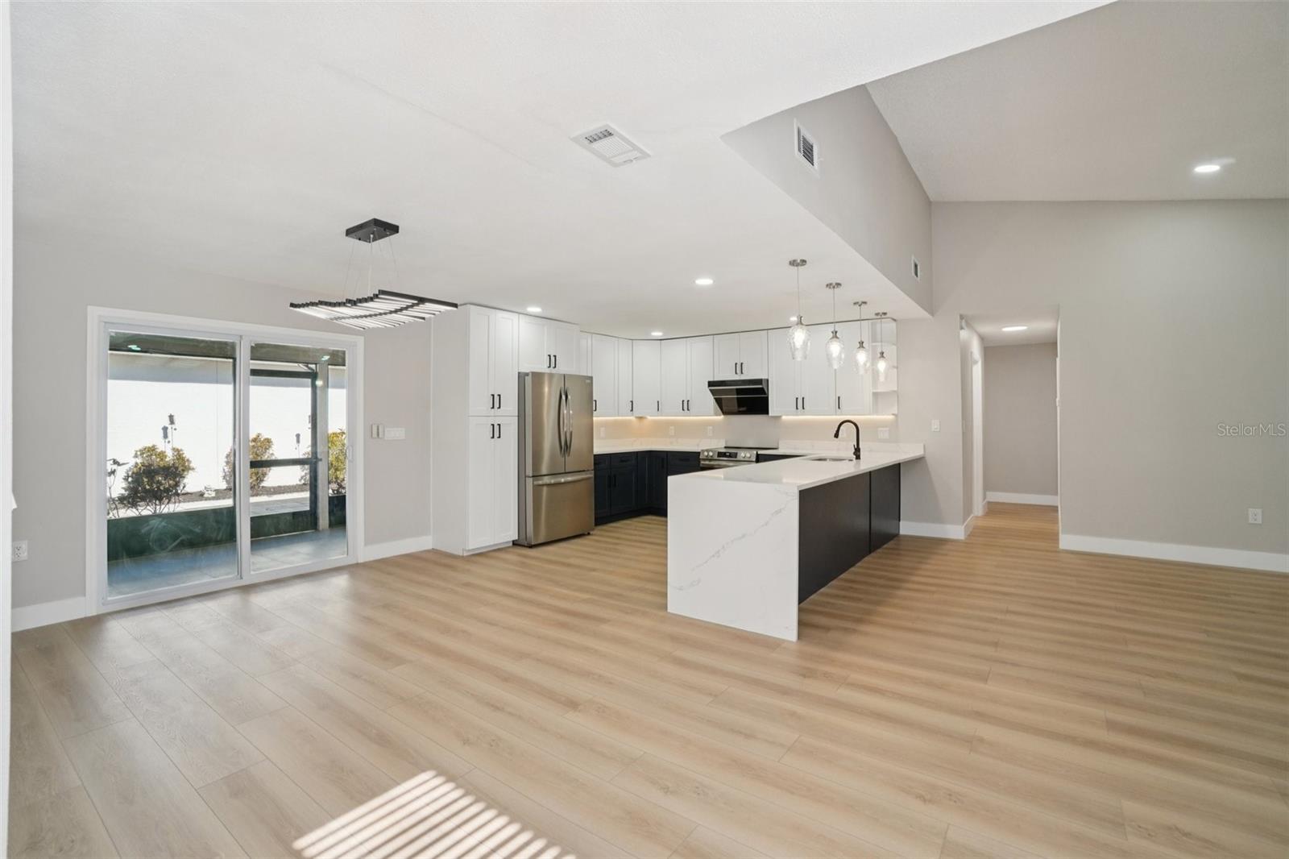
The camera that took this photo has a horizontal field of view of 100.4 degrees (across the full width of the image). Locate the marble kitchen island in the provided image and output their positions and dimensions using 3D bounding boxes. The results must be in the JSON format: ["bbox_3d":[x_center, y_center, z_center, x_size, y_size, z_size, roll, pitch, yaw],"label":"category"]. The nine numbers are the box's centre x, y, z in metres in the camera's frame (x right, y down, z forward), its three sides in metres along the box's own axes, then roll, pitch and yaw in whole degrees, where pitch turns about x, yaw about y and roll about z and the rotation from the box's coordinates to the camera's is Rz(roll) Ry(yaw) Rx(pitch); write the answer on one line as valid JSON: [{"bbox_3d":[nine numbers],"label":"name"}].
[{"bbox_3d":[1.623,0.760,4.824,0.912,0.921,3.622,1,1,37],"label":"marble kitchen island"}]

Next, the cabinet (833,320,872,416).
[{"bbox_3d":[2.494,-0.714,6.296,0.405,1.075,0.345,0,0,38],"label":"cabinet"}]

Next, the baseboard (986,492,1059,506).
[{"bbox_3d":[5.819,1.085,8.277,0.930,0.148,0.018,0,0,38],"label":"baseboard"}]

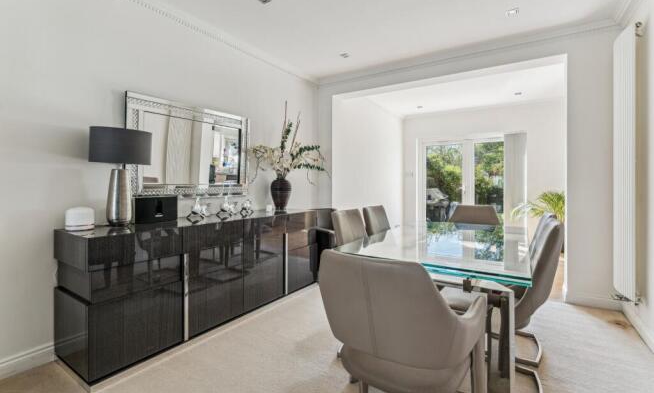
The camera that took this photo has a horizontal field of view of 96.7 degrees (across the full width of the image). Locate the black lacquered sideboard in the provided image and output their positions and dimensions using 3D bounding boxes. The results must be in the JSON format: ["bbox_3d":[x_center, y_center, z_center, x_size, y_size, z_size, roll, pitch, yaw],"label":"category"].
[{"bbox_3d":[-0.915,0.607,2.650,0.510,0.830,2.190,1,2,33],"label":"black lacquered sideboard"}]

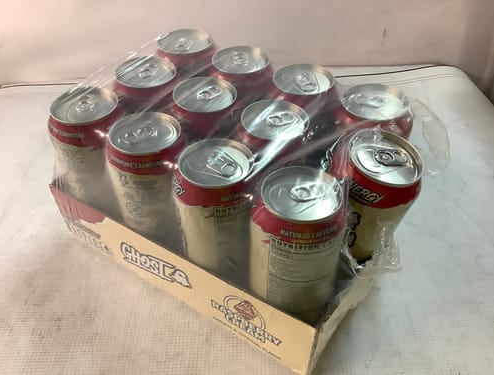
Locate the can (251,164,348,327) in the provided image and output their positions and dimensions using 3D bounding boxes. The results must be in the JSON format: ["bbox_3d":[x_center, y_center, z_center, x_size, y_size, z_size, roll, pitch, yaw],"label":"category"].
[{"bbox_3d":[0.037,0.060,0.350,0.067,0.157,0.067,0,44,0],"label":"can"}]

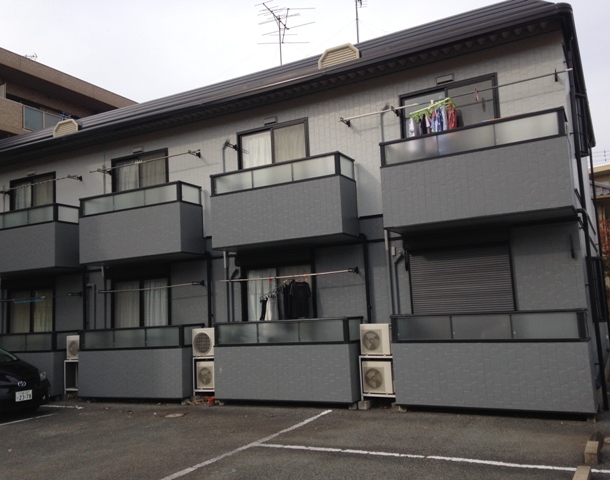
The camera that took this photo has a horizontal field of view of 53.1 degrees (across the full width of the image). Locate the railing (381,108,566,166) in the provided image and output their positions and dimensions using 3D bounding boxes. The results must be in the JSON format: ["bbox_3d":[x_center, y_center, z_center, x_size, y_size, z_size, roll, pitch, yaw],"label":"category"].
[{"bbox_3d":[2.707,-1.533,9.894,2.887,0.416,0.706,-7,-8,28],"label":"railing"}]

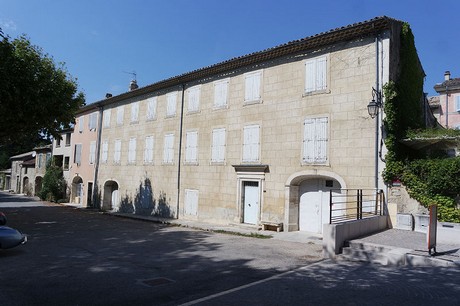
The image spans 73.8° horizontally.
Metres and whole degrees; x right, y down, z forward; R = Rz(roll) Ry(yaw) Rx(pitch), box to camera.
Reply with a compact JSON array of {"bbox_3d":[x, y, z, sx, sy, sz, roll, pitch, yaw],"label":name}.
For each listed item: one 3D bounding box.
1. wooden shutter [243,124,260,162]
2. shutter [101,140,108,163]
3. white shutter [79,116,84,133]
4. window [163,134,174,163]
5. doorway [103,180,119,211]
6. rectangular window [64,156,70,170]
[{"bbox_3d":[1.150,-0.519,16.665,1.118,1.989,0.150,-2,-5,42],"label":"wooden shutter"},{"bbox_3d":[-11.412,0.002,28.174,1.212,1.900,0.120,-2,-6,43],"label":"shutter"},{"bbox_3d":[-15.656,-3.042,32.288,0.975,1.534,0.100,-2,-5,42],"label":"white shutter"},{"bbox_3d":[-4.101,-0.281,20.846,1.075,1.962,0.180,-2,-5,42],"label":"window"},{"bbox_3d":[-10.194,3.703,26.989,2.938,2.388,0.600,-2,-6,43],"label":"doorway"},{"bbox_3d":[-17.397,1.168,32.869,1.270,1.460,0.200,-2,-5,42],"label":"rectangular window"}]

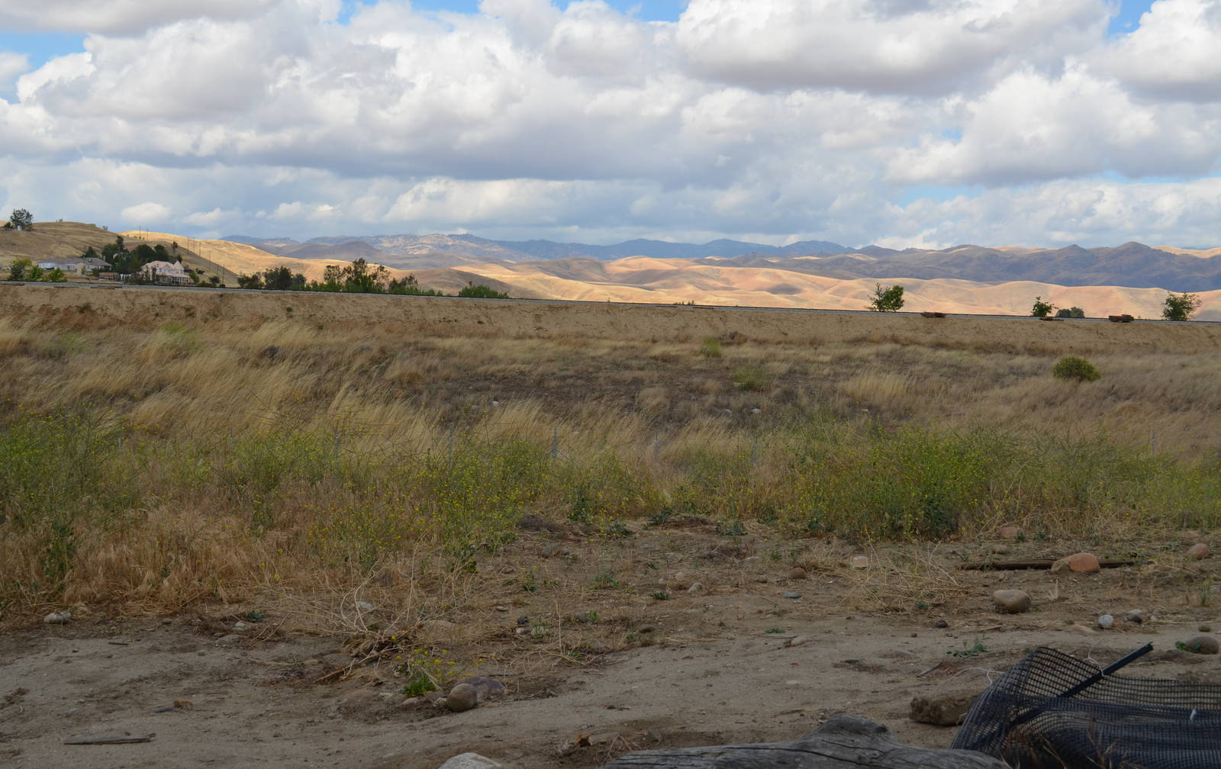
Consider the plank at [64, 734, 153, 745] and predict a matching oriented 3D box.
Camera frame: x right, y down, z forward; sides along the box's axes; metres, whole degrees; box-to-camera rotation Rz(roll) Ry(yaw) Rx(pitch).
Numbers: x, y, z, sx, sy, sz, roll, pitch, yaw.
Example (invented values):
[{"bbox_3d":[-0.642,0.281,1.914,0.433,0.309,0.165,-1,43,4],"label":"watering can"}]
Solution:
[{"bbox_3d":[-1.791,1.274,5.080,0.320,0.016,0.055,1,3,-7],"label":"plank"}]

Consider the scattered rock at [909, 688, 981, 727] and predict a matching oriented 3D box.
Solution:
[{"bbox_3d":[1.316,1.272,5.580,0.285,0.125,0.190,1,3,0],"label":"scattered rock"}]

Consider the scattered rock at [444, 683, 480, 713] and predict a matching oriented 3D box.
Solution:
[{"bbox_3d":[-0.582,1.230,5.580,0.135,0.115,0.135,1,3,0],"label":"scattered rock"}]

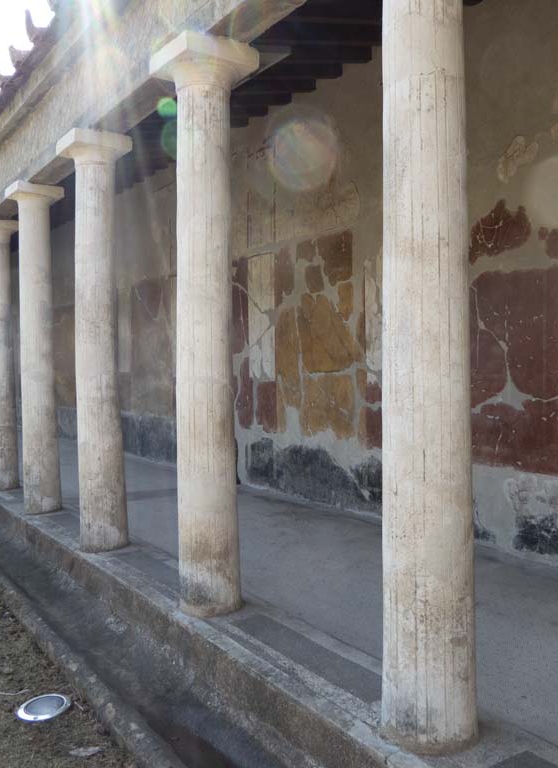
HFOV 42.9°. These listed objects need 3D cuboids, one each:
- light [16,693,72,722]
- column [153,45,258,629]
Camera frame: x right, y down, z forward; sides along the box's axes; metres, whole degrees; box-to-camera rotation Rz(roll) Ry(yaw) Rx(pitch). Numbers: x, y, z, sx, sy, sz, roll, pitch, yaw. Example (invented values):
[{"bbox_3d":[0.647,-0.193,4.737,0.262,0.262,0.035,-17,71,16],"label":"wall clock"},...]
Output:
[{"bbox_3d":[-1.089,1.502,3.296,0.235,0.035,0.235,-1,2,0],"label":"light"},{"bbox_3d":[-0.384,-0.264,3.833,0.420,2.961,0.420,-2,2,-34],"label":"column"}]

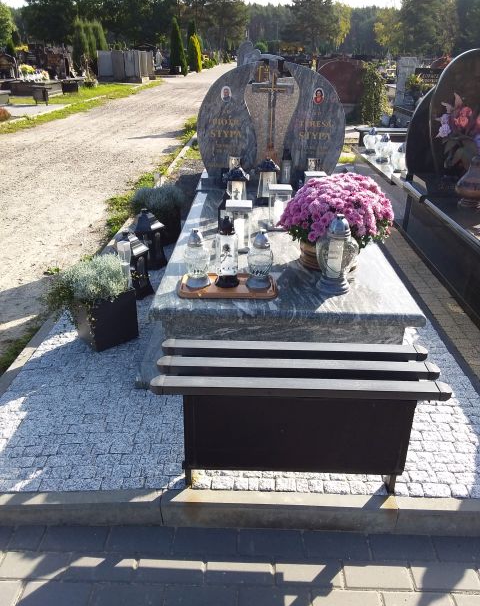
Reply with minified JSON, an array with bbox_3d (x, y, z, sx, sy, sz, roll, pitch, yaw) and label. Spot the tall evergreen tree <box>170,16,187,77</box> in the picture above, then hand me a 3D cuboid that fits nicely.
[{"bbox_3d":[-4.961,-20.520,41.281,1.300,4.300,1.300,1,25,1],"label":"tall evergreen tree"}]

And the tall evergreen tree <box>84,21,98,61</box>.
[{"bbox_3d":[-8.545,-14.697,30.137,0.859,2.959,0.859,1,25,1],"label":"tall evergreen tree"}]

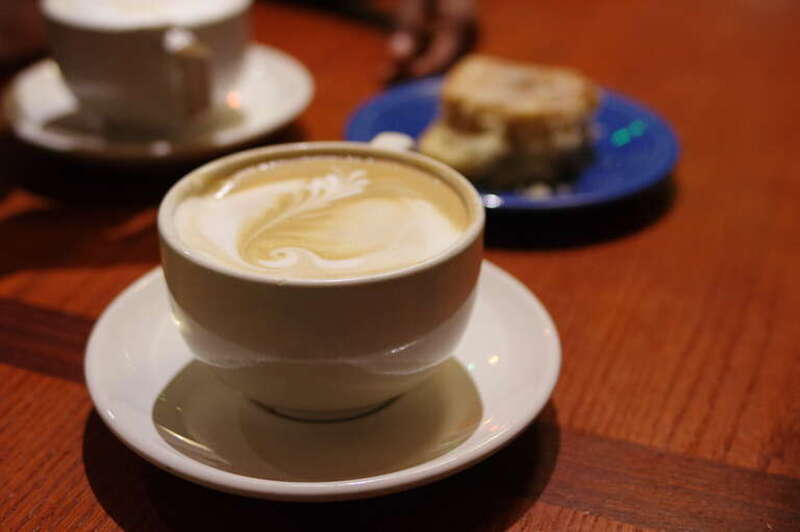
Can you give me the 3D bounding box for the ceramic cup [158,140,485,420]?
[{"bbox_3d":[-0.021,0.001,0.356,0.102,0.065,0.133,9,31,13],"label":"ceramic cup"}]

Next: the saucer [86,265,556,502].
[{"bbox_3d":[-0.025,0.033,0.357,0.160,0.021,0.160,1,30,0],"label":"saucer"}]

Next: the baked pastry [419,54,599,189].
[{"bbox_3d":[0.054,-0.076,0.512,0.080,0.035,0.066,13,32,19],"label":"baked pastry"}]

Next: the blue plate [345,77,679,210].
[{"bbox_3d":[0.056,-0.060,0.520,0.169,0.020,0.169,1,30,0],"label":"blue plate"}]

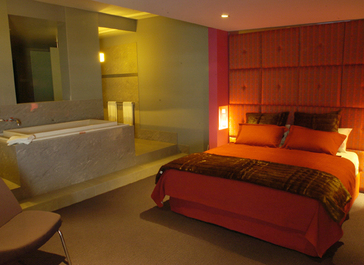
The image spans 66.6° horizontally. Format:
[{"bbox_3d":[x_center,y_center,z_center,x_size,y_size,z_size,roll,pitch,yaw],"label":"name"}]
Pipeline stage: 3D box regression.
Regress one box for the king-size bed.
[{"bbox_3d":[1.161,0.394,3.736,1.960,1.100,2.090,6,12,36],"label":"king-size bed"}]

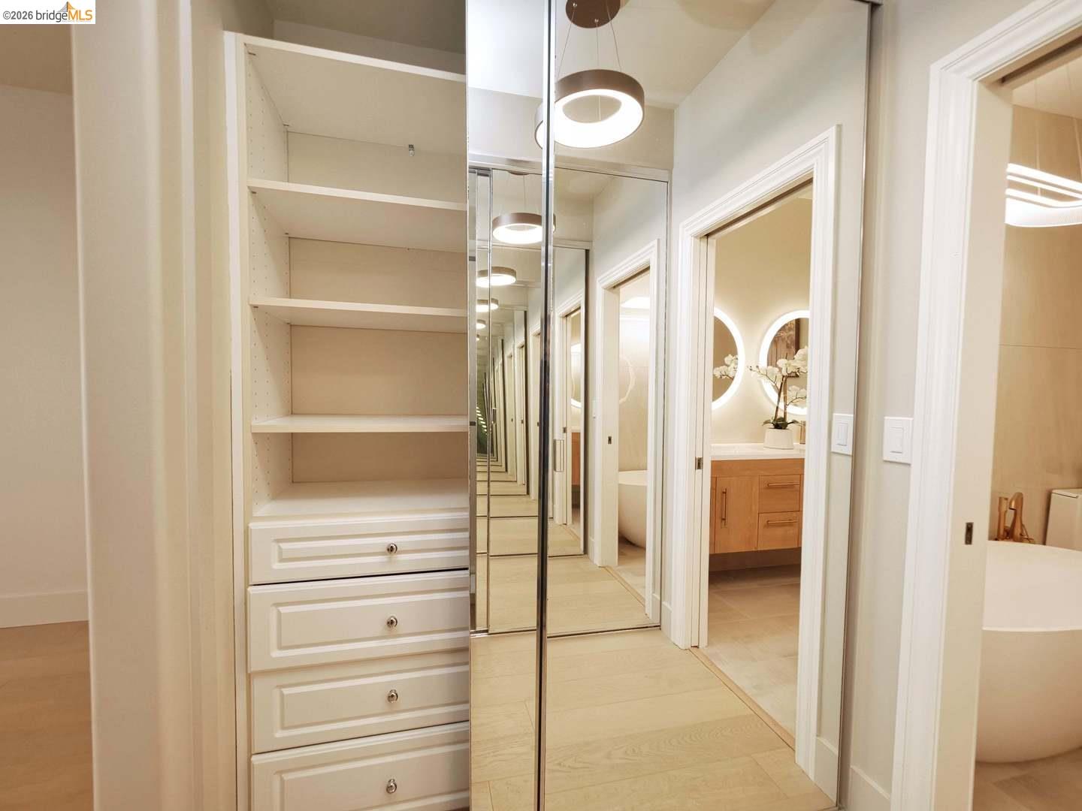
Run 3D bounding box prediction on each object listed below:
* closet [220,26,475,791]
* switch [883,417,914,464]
[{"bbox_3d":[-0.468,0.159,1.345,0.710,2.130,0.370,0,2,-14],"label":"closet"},{"bbox_3d":[0.953,0.094,1.174,0.011,0.119,0.073,0,2,-14],"label":"switch"}]

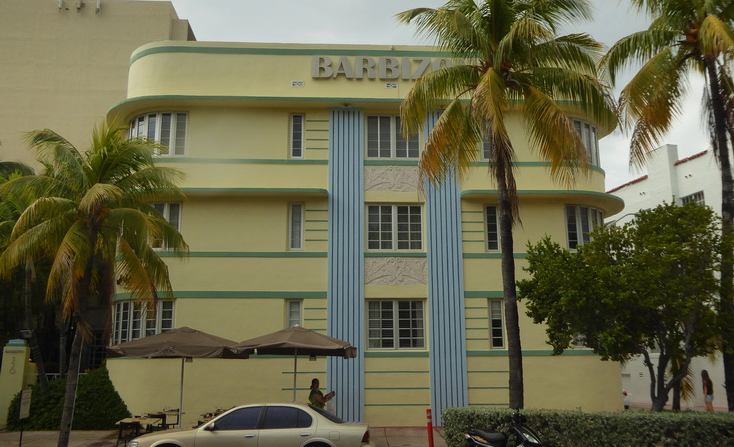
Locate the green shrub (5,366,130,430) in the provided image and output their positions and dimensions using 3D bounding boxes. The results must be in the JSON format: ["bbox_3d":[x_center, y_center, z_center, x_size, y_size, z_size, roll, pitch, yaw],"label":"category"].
[{"bbox_3d":[-9.077,5.445,20.565,3.753,1.873,1.700,0,-13,0],"label":"green shrub"}]

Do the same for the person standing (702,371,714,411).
[{"bbox_3d":[9.354,4.861,17.961,0.380,1.664,0.430,-12,-17,43],"label":"person standing"}]

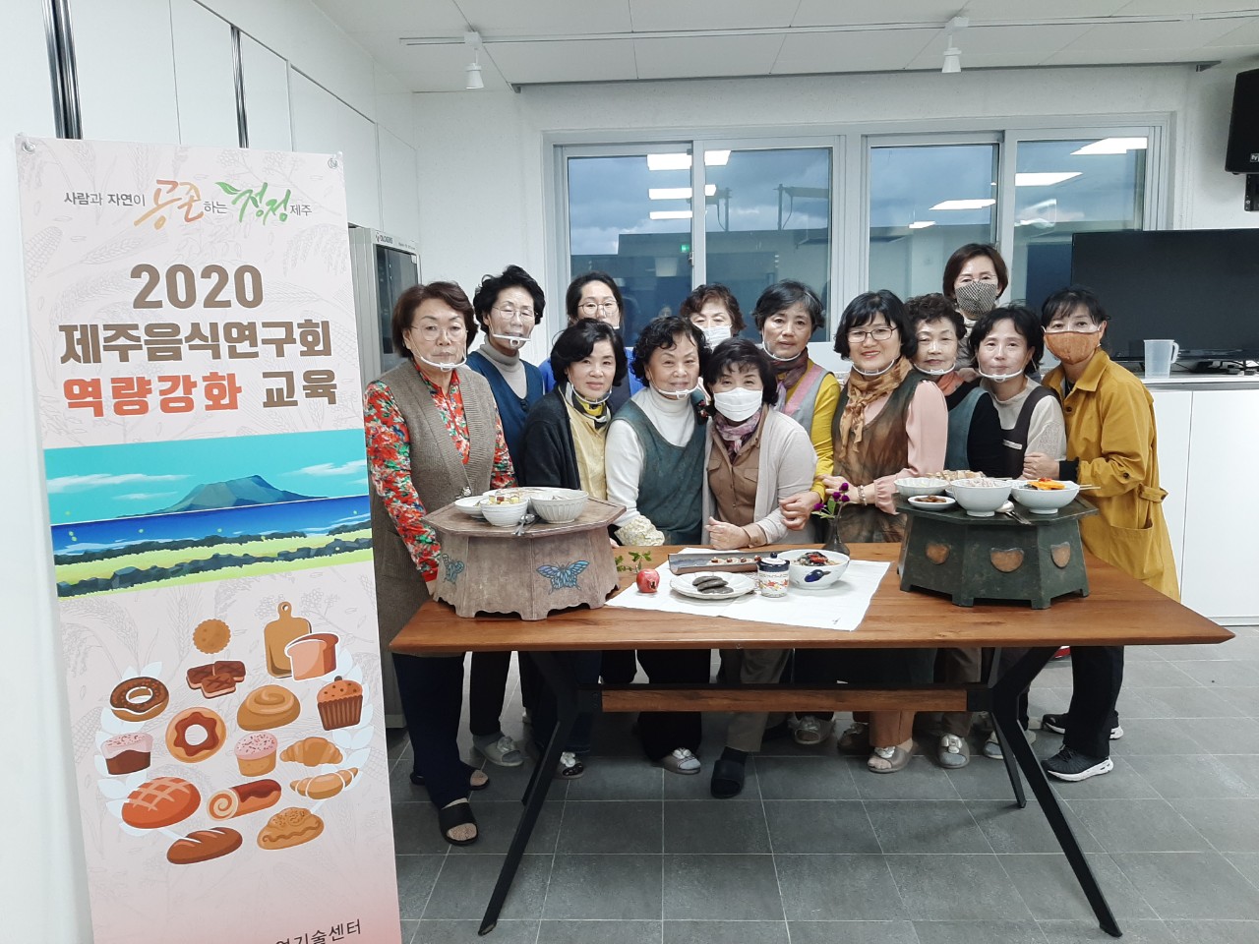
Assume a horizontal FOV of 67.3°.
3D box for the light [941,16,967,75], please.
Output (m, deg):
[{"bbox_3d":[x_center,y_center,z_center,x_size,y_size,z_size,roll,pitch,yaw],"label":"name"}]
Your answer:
[{"bbox_3d":[1.260,-1.658,3.675,0.100,0.205,0.110,-1,8,3],"label":"light"}]

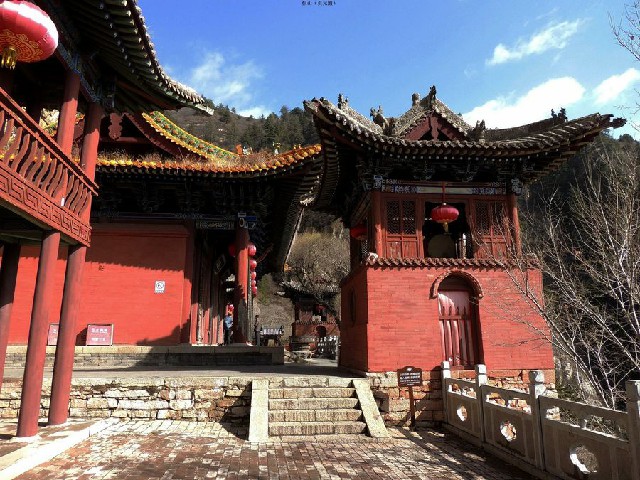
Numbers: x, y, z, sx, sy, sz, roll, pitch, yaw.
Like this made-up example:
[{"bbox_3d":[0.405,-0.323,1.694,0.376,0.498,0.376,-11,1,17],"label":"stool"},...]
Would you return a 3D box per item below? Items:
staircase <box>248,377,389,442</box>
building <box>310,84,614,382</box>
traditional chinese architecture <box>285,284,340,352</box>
[{"bbox_3d":[-0.041,3.318,8.875,2.550,0.960,1.550,2,-14,-6],"label":"staircase"},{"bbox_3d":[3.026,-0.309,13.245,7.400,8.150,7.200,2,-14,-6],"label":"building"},{"bbox_3d":[-0.017,6.328,40.380,7.100,7.900,7.000,2,-14,-6],"label":"traditional chinese architecture"}]

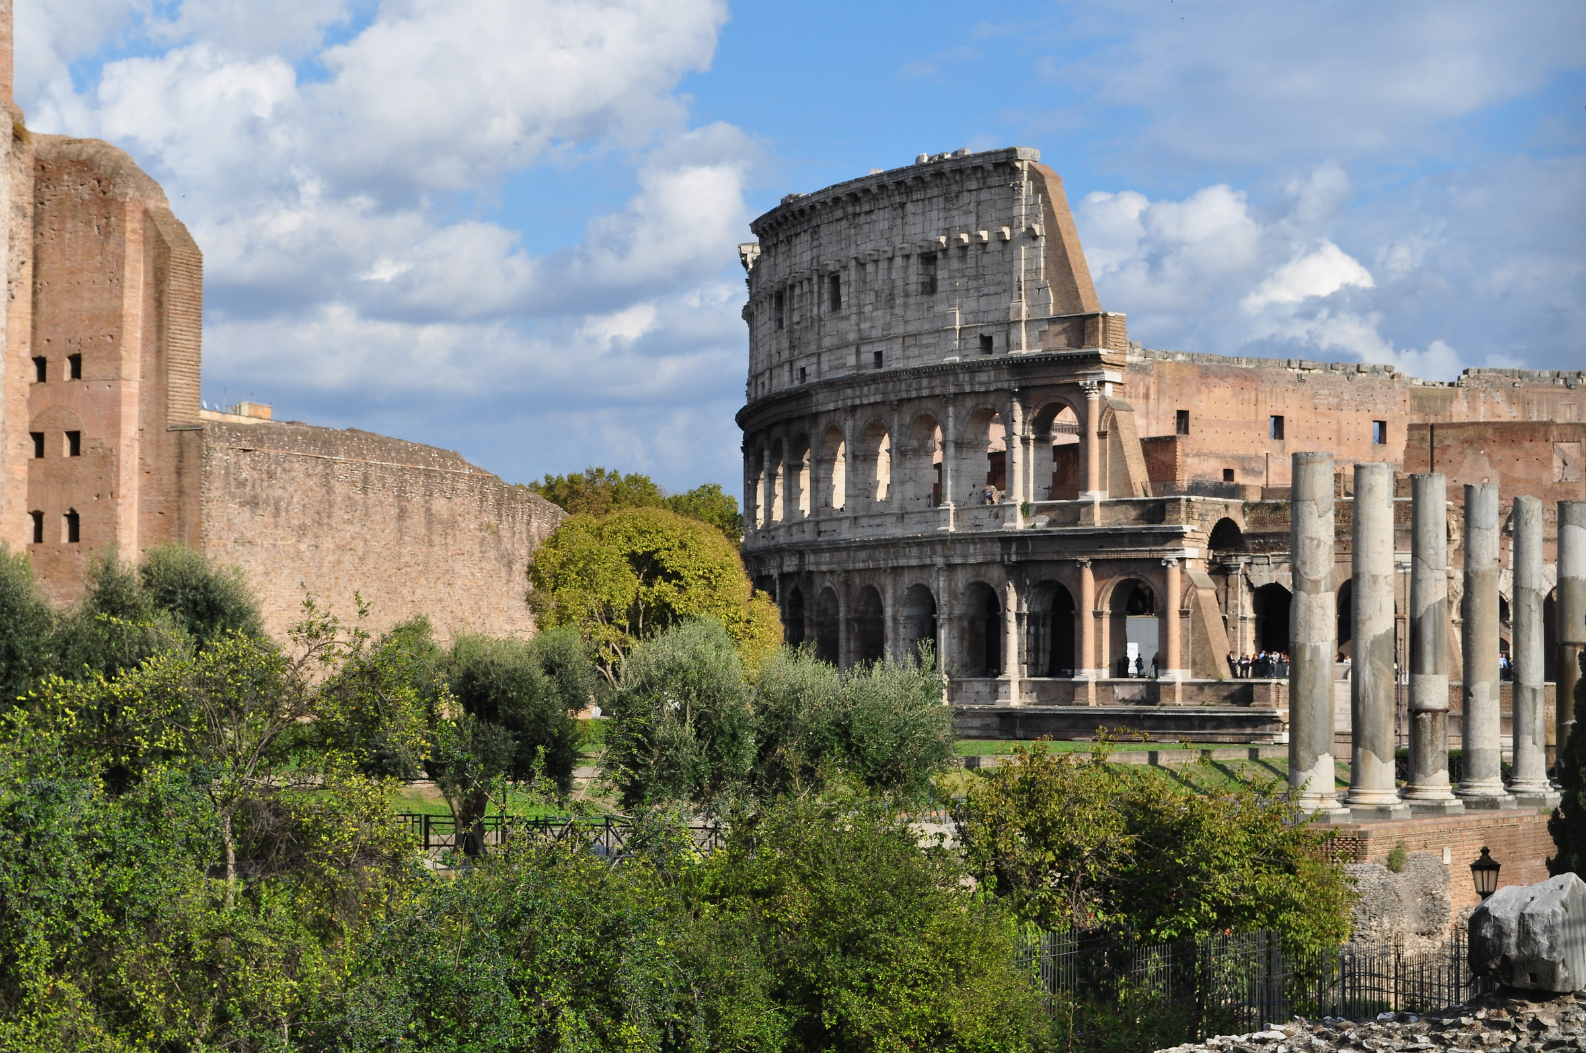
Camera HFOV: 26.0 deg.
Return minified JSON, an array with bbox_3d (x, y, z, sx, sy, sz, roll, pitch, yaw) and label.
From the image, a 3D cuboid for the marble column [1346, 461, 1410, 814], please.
[{"bbox_3d":[15.461,3.017,91.313,1.500,9.337,1.500,-1,-3,28],"label":"marble column"}]

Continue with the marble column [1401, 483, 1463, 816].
[{"bbox_3d":[17.757,3.243,95.655,1.500,9.337,1.500,-1,-3,28],"label":"marble column"}]

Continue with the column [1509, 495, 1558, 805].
[{"bbox_3d":[22.350,3.693,104.340,1.500,9.337,1.500,-1,-3,28],"label":"column"}]

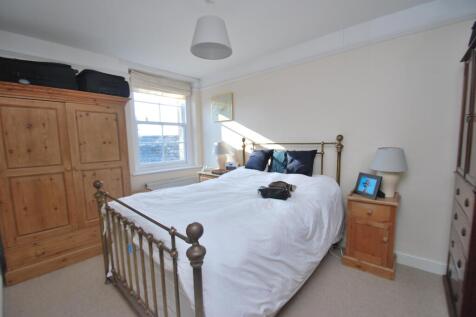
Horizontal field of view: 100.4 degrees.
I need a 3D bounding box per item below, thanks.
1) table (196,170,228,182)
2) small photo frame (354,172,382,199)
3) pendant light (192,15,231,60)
[{"bbox_3d":[-0.392,0.627,3.645,0.480,0.710,0.370,4,7,41],"label":"table"},{"bbox_3d":[1.359,0.286,2.045,0.060,0.235,0.255,15,1,-15],"label":"small photo frame"},{"bbox_3d":[-0.244,-1.130,1.829,0.380,0.280,0.380,0,5,0],"label":"pendant light"}]

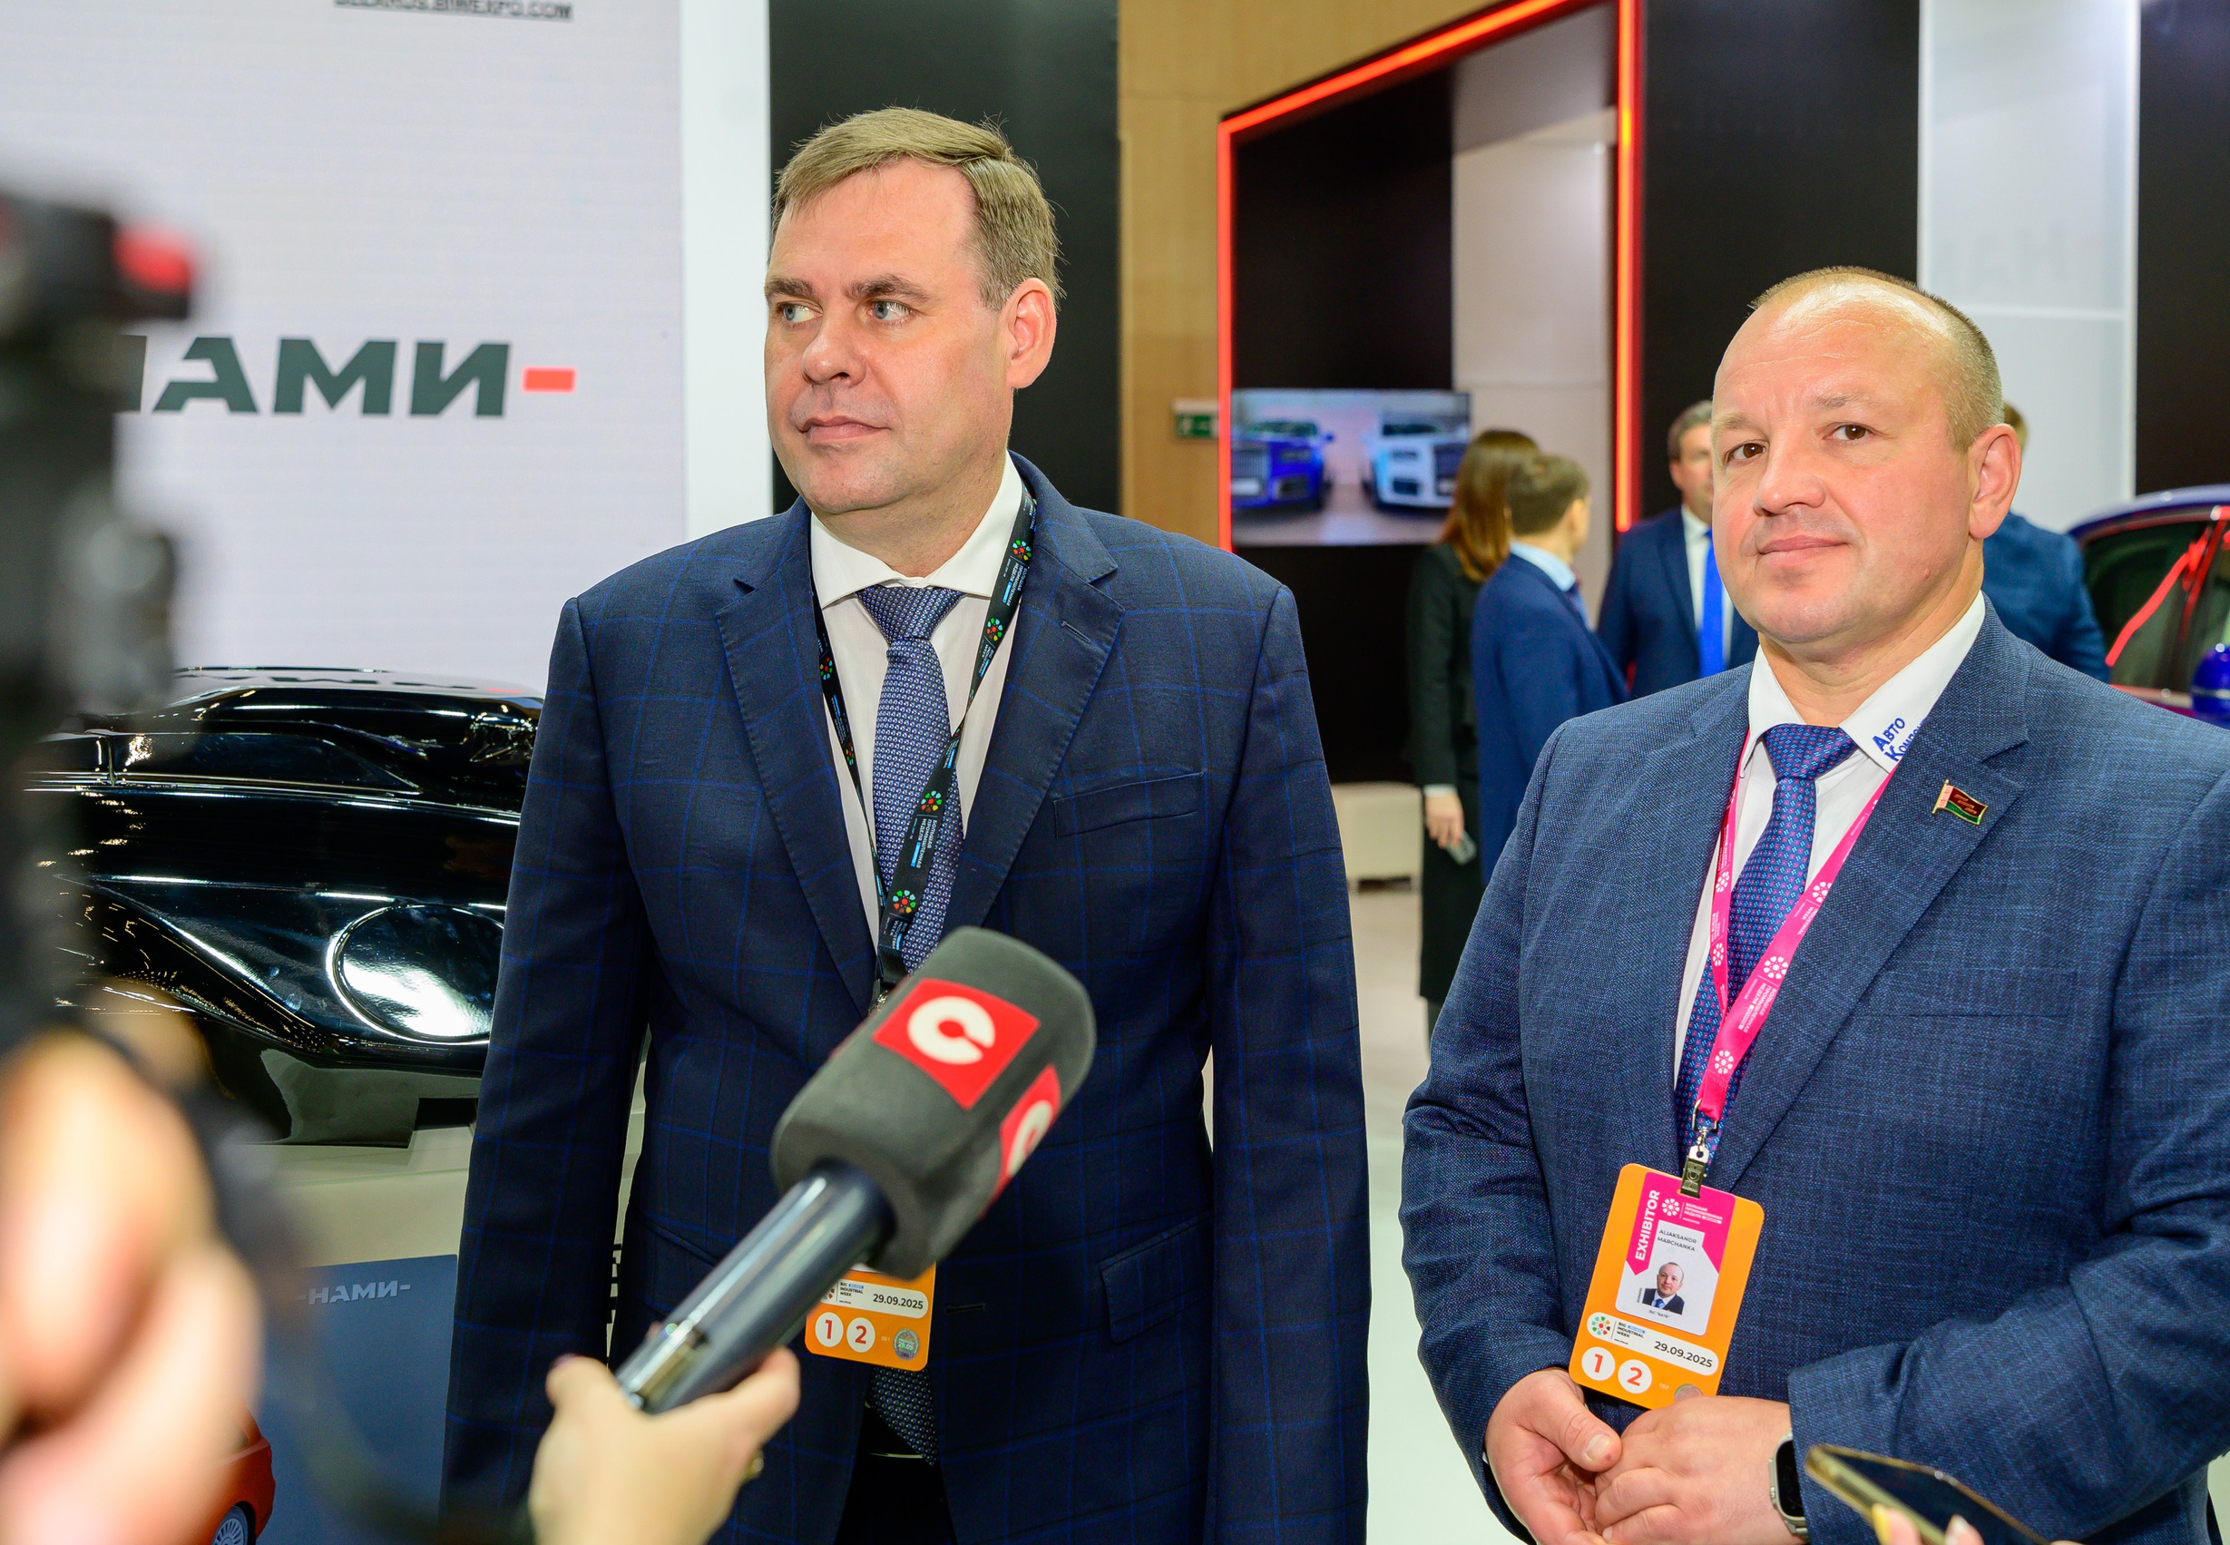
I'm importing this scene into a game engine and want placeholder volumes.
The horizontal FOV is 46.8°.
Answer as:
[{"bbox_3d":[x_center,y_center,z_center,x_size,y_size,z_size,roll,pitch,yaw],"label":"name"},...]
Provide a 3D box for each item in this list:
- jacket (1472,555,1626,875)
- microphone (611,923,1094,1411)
[{"bbox_3d":[1.010,-0.108,5.800,0.350,0.760,0.480,0,3,-5],"label":"jacket"},{"bbox_3d":[-0.108,0.170,0.980,0.077,0.077,0.285,32,51,14],"label":"microphone"}]

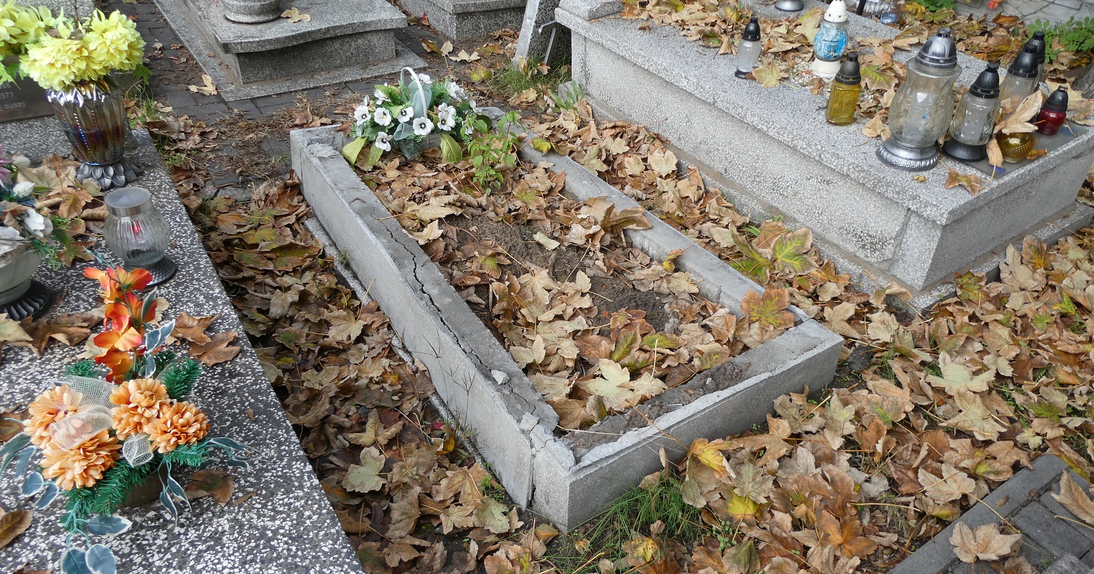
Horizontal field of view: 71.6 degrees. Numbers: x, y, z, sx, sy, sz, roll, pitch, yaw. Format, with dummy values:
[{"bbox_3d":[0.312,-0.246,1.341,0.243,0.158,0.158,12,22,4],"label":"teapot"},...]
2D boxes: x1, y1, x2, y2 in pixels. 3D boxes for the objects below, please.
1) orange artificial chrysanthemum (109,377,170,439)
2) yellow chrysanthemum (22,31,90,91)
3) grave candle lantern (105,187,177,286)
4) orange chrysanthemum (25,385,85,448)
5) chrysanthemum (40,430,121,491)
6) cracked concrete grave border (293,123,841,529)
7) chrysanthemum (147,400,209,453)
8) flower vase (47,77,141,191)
[{"bbox_3d":[-0.720,0.214,1.341,0.096,0.098,0.092,-23,44,-29],"label":"orange artificial chrysanthemum"},{"bbox_3d":[-1.254,-0.575,1.938,0.150,0.140,0.145,-20,43,-27],"label":"yellow chrysanthemum"},{"bbox_3d":[-0.875,-0.108,1.640,0.142,0.190,0.142,-20,41,-26],"label":"grave candle lantern"},{"bbox_3d":[-0.861,0.227,1.328,0.093,0.098,0.092,-28,47,-33],"label":"orange chrysanthemum"},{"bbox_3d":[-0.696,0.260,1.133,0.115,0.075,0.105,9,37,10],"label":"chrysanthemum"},{"bbox_3d":[-0.094,-0.139,2.275,0.785,0.154,1.760,-20,41,-26],"label":"cracked concrete grave border"},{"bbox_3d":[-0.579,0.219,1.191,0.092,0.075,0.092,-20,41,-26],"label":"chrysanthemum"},{"bbox_3d":[-1.171,-0.398,1.986,0.178,0.235,0.178,-20,41,-26],"label":"flower vase"}]

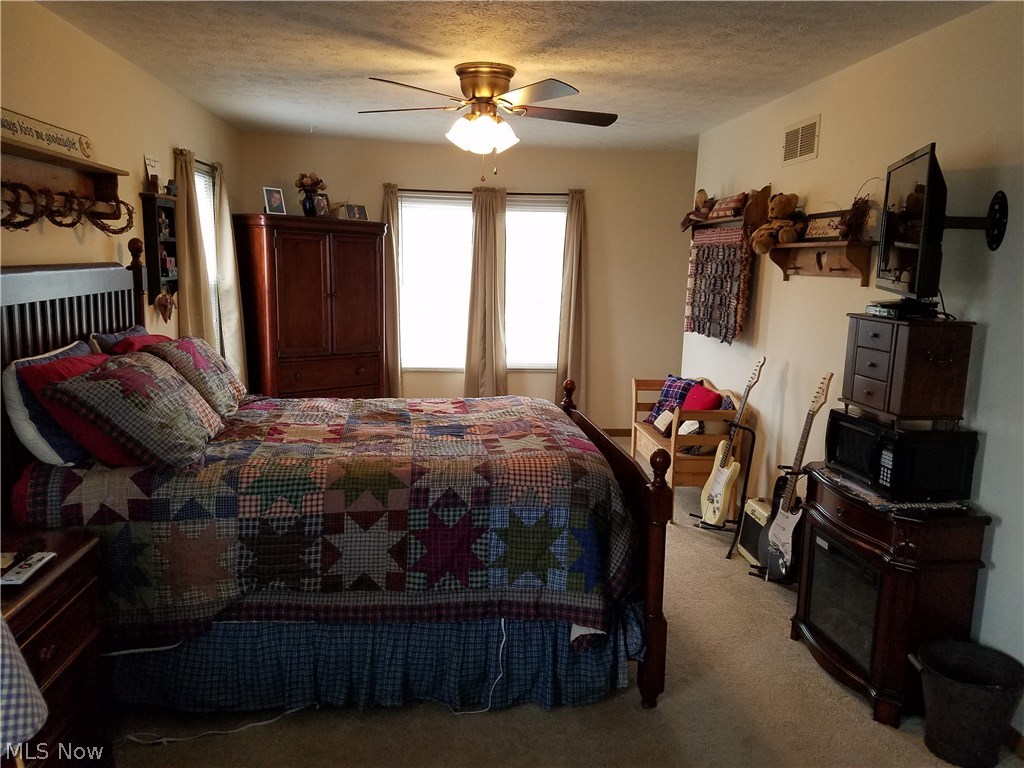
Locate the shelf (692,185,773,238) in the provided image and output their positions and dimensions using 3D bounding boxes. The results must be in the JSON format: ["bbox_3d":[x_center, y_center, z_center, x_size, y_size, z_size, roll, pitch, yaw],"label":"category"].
[{"bbox_3d":[1.330,-1.039,4.749,0.148,0.291,0.889,1,10,-6],"label":"shelf"}]

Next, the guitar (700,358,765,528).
[{"bbox_3d":[1.255,0.319,4.273,0.075,0.985,0.325,18,1,-12],"label":"guitar"}]

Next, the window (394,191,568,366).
[{"bbox_3d":[-0.239,-0.824,6.444,1.415,1.460,0.100,0,10,-6],"label":"window"}]

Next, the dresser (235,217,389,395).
[{"bbox_3d":[-1.449,-0.297,5.544,0.935,1.732,0.543,-6,12,-39],"label":"dresser"}]

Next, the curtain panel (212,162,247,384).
[{"bbox_3d":[-1.919,-0.456,5.220,0.138,2.035,0.395,1,10,-6],"label":"curtain panel"}]

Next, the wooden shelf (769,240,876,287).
[{"bbox_3d":[1.439,-0.577,3.649,0.128,0.202,0.835,0,10,-6],"label":"wooden shelf"}]

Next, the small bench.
[{"bbox_3d":[1.124,0.369,5.070,0.443,0.767,1.055,0,10,-6],"label":"small bench"}]

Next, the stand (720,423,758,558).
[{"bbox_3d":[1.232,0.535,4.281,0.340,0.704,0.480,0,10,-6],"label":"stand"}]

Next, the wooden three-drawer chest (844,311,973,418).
[{"bbox_3d":[1.389,-0.053,2.736,0.247,0.360,0.349,0,10,-9],"label":"wooden three-drawer chest"}]

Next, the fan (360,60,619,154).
[{"bbox_3d":[-0.130,-1.318,3.727,1.294,0.405,1.294,1,10,-6],"label":"fan"}]

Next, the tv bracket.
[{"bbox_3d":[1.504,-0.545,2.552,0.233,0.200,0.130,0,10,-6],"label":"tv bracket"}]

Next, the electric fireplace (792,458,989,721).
[{"bbox_3d":[1.333,0.738,2.860,0.346,0.728,0.687,0,10,-8],"label":"electric fireplace"}]

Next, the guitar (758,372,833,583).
[{"bbox_3d":[1.320,0.431,3.530,0.075,0.985,0.325,12,7,-11],"label":"guitar"}]

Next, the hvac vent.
[{"bbox_3d":[1.475,-1.241,3.948,0.020,0.207,0.385,1,10,-6],"label":"hvac vent"}]

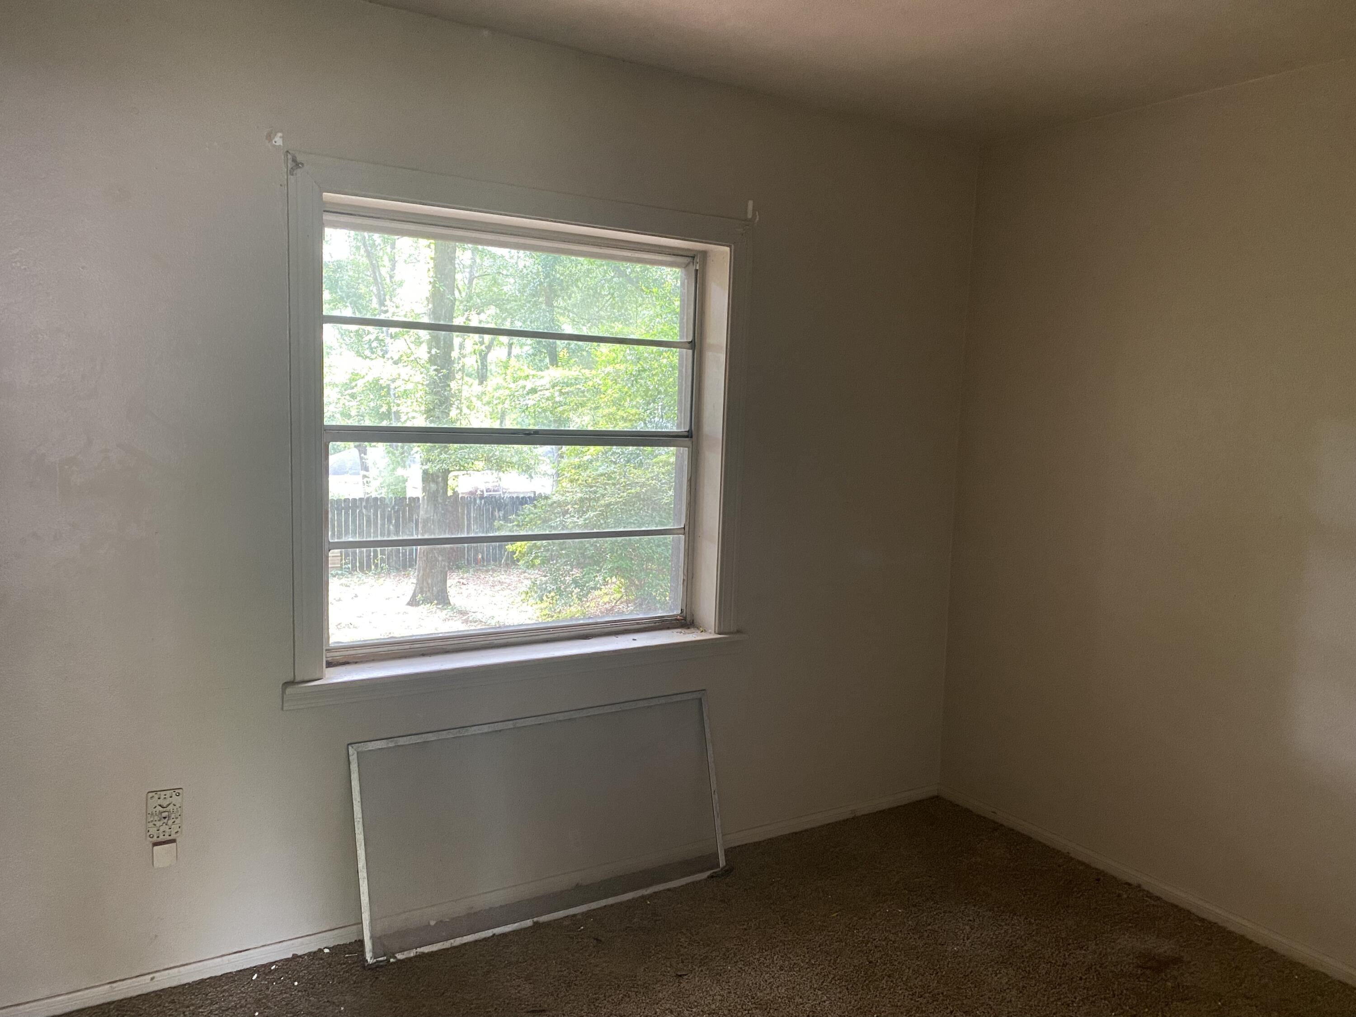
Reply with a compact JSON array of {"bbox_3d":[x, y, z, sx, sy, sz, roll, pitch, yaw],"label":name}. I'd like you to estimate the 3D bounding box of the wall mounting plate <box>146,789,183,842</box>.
[{"bbox_3d":[-1.232,0.738,2.447,0.078,0.124,0.015,-2,7,-32],"label":"wall mounting plate"}]

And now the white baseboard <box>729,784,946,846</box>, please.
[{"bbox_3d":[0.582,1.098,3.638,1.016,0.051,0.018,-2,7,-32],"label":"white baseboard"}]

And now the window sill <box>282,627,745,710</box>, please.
[{"bbox_3d":[-0.410,0.452,2.978,1.433,0.069,0.192,-2,7,-32],"label":"window sill"}]

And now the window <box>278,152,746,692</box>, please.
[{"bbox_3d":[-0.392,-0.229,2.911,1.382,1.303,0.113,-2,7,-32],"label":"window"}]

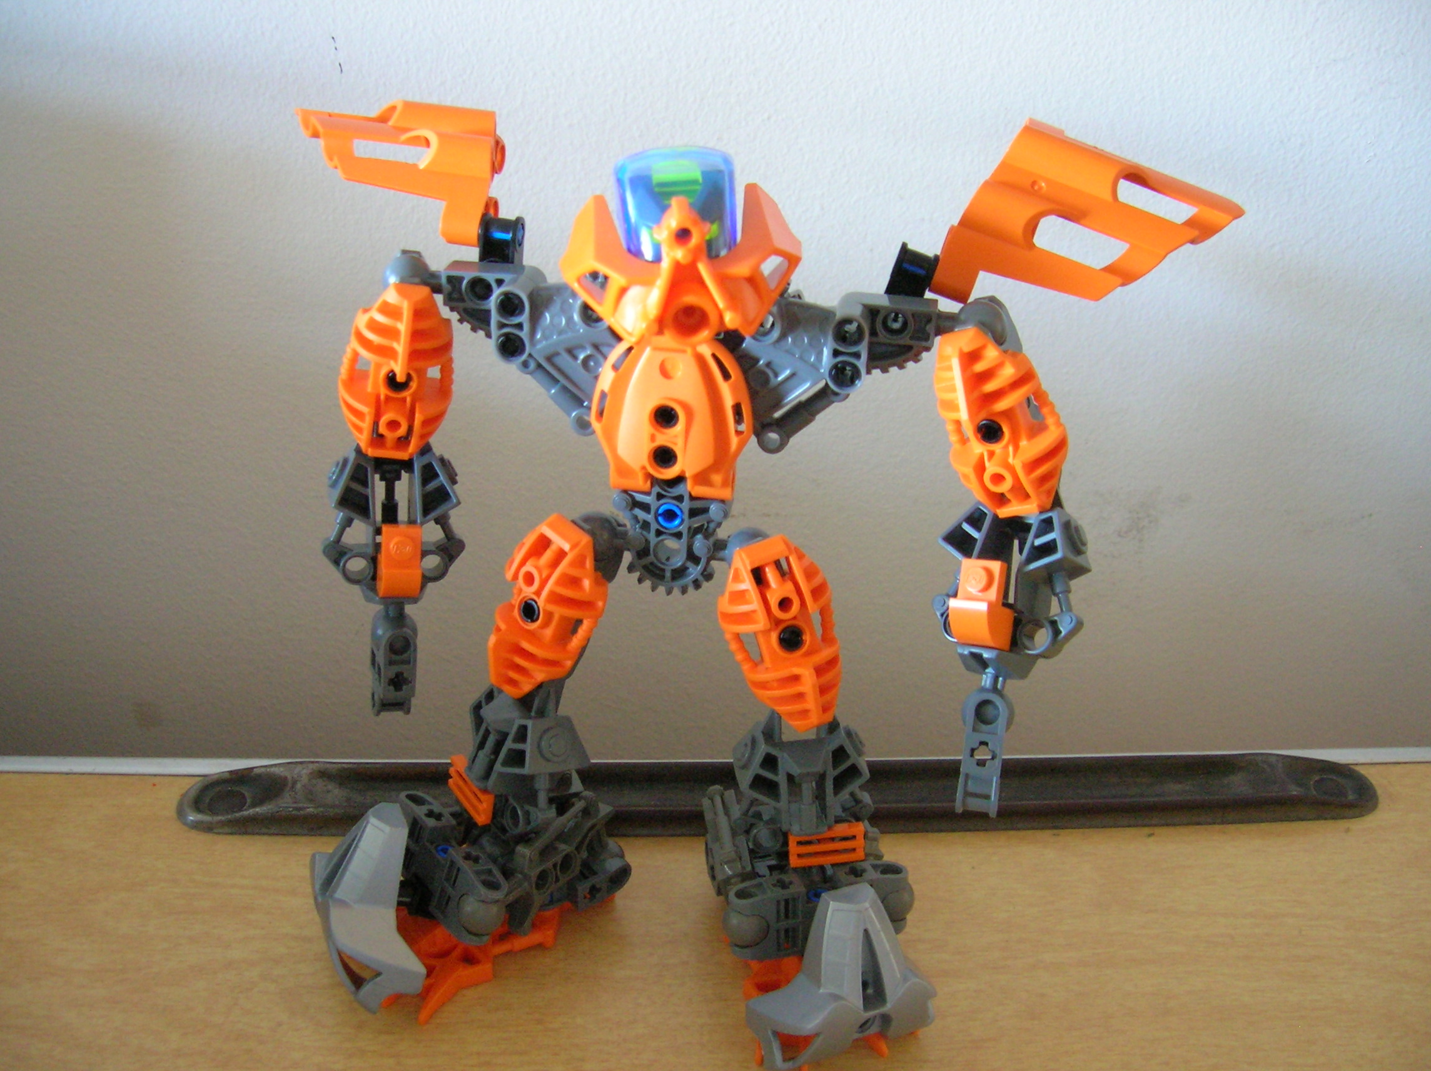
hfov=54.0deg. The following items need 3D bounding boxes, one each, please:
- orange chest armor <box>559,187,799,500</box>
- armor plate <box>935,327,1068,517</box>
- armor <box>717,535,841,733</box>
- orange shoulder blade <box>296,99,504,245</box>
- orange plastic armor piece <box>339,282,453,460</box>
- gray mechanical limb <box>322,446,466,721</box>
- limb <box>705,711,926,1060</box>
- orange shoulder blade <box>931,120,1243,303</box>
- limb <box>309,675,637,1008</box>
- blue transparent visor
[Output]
[{"bbox_3d":[-0.007,-0.036,0.263,0.043,0.056,0.029,4,29,7],"label":"orange chest armor"},{"bbox_3d":[0.054,-0.021,0.264,0.023,0.038,0.015,-6,18,31],"label":"armor plate"},{"bbox_3d":[0.012,0.019,0.276,0.023,0.038,0.015,-17,9,-9],"label":"armor"},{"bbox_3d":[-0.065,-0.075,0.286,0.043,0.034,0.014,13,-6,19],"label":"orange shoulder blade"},{"bbox_3d":[-0.064,-0.033,0.281,0.022,0.037,0.015,4,26,-19],"label":"orange plastic armor piece"},{"bbox_3d":[-0.065,0.009,0.283,0.027,0.054,0.020,0,15,-15],"label":"gray mechanical limb"},{"bbox_3d":[0.021,0.070,0.299,0.043,0.049,0.058,-6,30,-11],"label":"limb"},{"bbox_3d":[0.068,-0.055,0.259,0.046,0.036,0.013,28,23,5],"label":"orange shoulder blade"},{"bbox_3d":[-0.052,0.063,0.301,0.062,0.052,0.043,-21,35,-33],"label":"limb"},{"bbox_3d":[-0.007,-0.062,0.262,0.024,0.025,0.018,1,24,2],"label":"blue transparent visor"}]

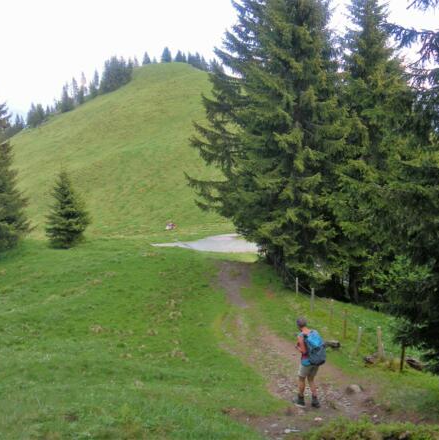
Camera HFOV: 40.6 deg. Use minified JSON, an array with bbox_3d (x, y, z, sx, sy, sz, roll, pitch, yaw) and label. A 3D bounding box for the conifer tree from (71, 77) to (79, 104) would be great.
[{"bbox_3d":[-54.980,-49.103,225.000,3.400,10.800,3.400,0,3,0],"label":"conifer tree"}]

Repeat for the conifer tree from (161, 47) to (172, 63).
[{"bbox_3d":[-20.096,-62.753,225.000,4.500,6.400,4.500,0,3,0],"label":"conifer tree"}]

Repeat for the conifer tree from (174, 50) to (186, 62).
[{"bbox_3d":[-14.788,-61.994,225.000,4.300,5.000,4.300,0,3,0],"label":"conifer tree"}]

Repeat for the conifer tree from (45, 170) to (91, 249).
[{"bbox_3d":[-11.783,-0.814,46.000,3.600,6.100,3.600,0,3,0],"label":"conifer tree"}]

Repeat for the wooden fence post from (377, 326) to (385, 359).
[{"bbox_3d":[4.884,3.716,18.000,0.130,0.970,0.130,-2,3,0],"label":"wooden fence post"}]

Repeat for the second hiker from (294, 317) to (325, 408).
[{"bbox_3d":[1.668,2.623,11.000,0.580,1.680,0.540,3,4,41],"label":"second hiker"}]

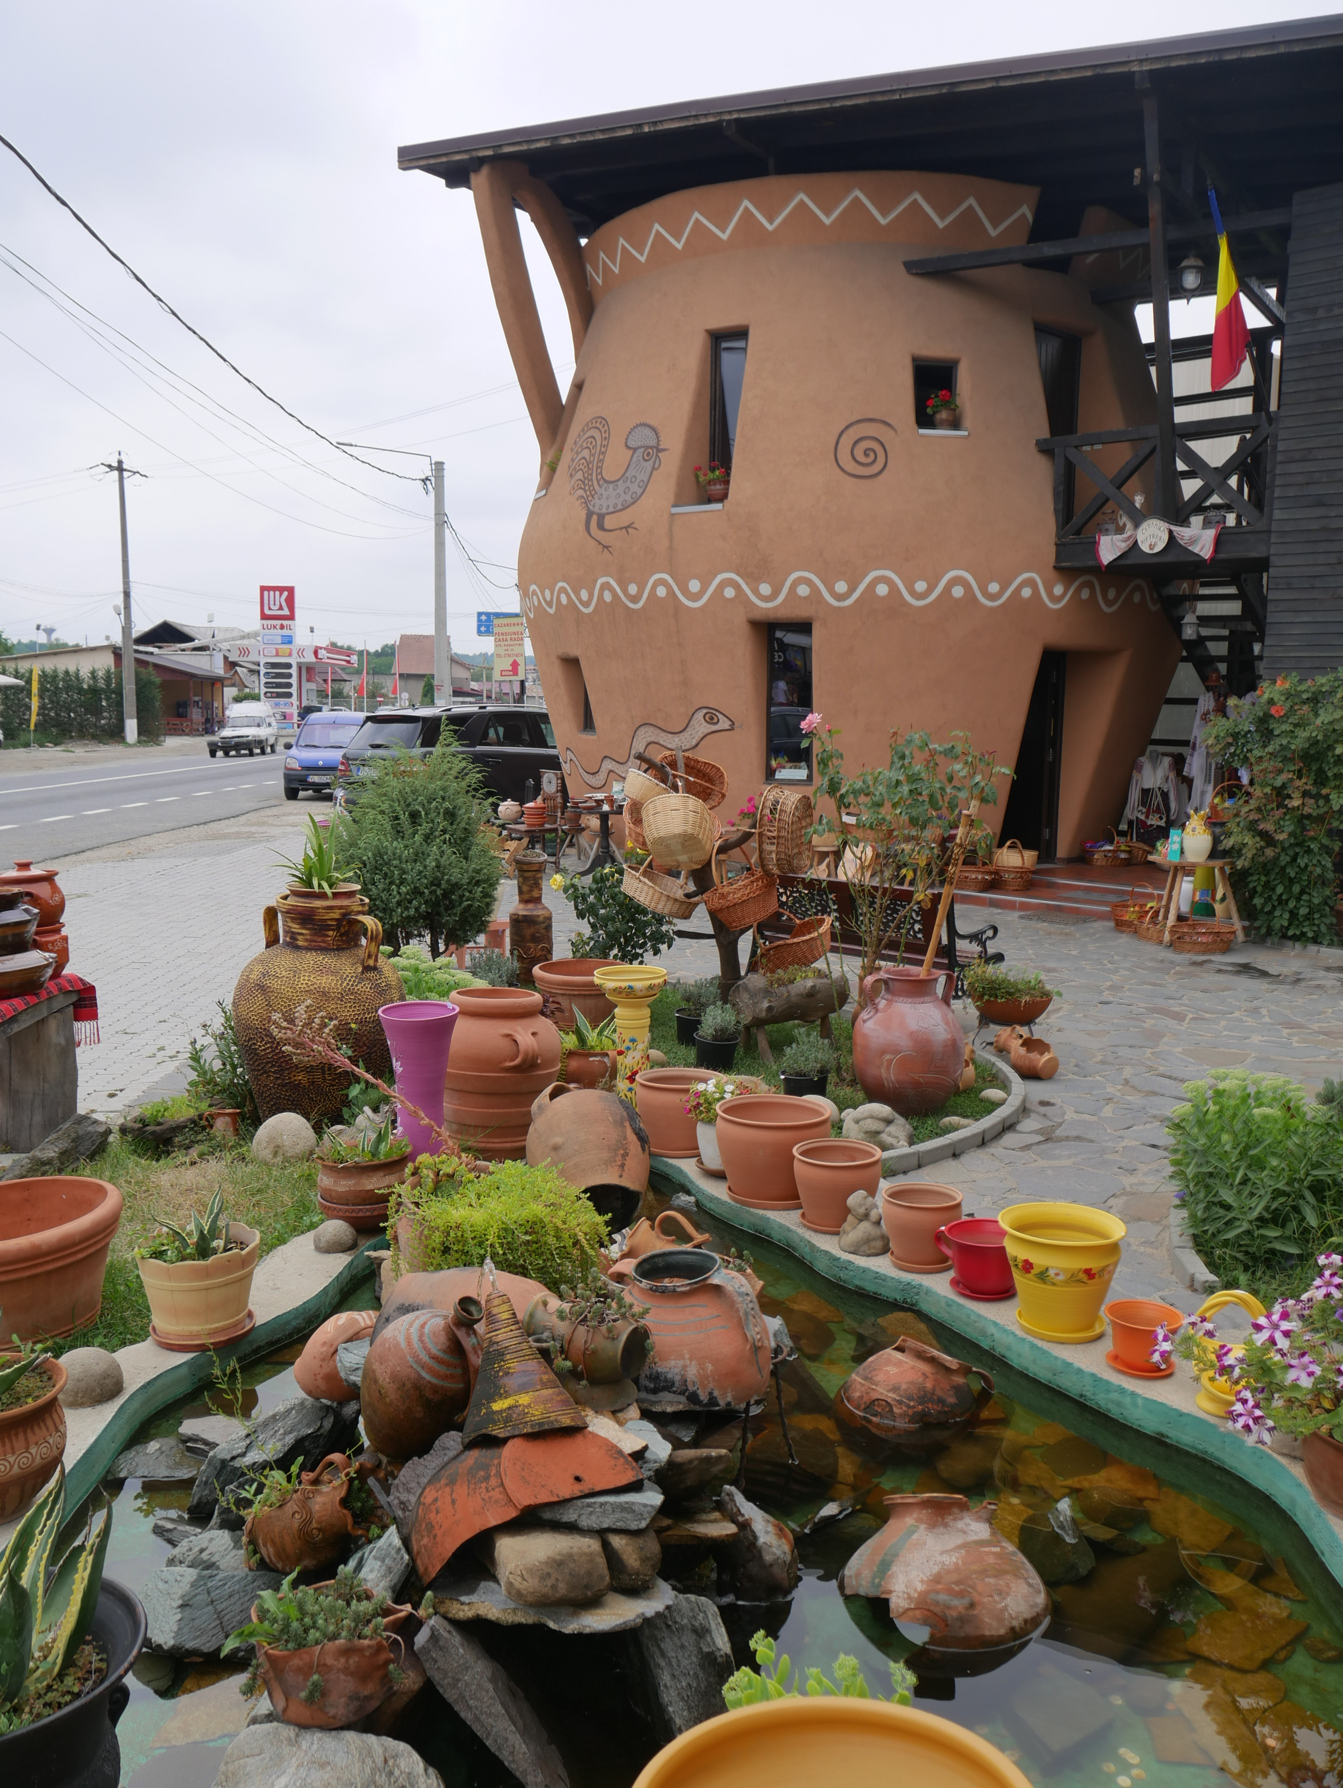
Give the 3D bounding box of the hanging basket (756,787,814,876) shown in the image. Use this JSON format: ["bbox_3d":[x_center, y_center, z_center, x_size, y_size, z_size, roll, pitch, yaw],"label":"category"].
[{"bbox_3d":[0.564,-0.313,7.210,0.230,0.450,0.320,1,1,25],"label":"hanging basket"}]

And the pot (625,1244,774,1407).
[{"bbox_3d":[0.069,1.020,3.392,0.335,0.305,0.325,-4,8,1],"label":"pot"}]

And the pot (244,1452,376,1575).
[{"bbox_3d":[-0.687,1.184,2.758,0.215,0.180,0.165,-29,6,6],"label":"pot"}]

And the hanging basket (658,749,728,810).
[{"bbox_3d":[0.109,-0.575,7.289,0.340,0.250,0.250,21,13,8],"label":"hanging basket"}]

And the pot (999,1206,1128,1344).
[{"bbox_3d":[1.043,1.023,3.891,0.330,0.295,0.330,2,7,15],"label":"pot"}]

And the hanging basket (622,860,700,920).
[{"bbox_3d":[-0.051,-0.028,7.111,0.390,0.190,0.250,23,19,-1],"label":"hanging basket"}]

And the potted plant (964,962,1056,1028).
[{"bbox_3d":[1.703,0.504,7.306,0.440,0.295,0.400,1,7,0],"label":"potted plant"}]

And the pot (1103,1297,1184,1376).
[{"bbox_3d":[1.202,1.129,3.685,0.192,0.135,0.192,3,7,19],"label":"pot"}]

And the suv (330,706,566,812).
[{"bbox_3d":[-2.931,-1.999,23.397,1.900,1.800,4.750,5,8,37],"label":"suv"}]

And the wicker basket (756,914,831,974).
[{"bbox_3d":[0.603,0.257,7.100,0.400,0.200,0.280,-26,18,-8],"label":"wicker basket"}]

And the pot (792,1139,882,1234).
[{"bbox_3d":[0.535,0.947,4.689,0.286,0.240,0.286,1,7,0],"label":"pot"}]

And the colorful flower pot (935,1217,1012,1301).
[{"bbox_3d":[0.886,1.050,4.149,0.250,0.172,0.225,1,7,0],"label":"colorful flower pot"}]

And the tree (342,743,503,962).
[{"bbox_3d":[-1.586,-0.212,9.239,1.020,1.469,1.000,-1,7,-10],"label":"tree"}]

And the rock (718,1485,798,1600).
[{"bbox_3d":[0.176,1.313,2.903,0.145,0.200,0.140,-8,7,1],"label":"rock"}]

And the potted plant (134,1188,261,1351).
[{"bbox_3d":[-1.303,1.028,3.980,0.335,0.380,0.335,0,7,0],"label":"potted plant"}]

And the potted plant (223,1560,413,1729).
[{"bbox_3d":[-0.623,1.346,2.580,0.310,0.250,0.260,-1,7,-6],"label":"potted plant"}]

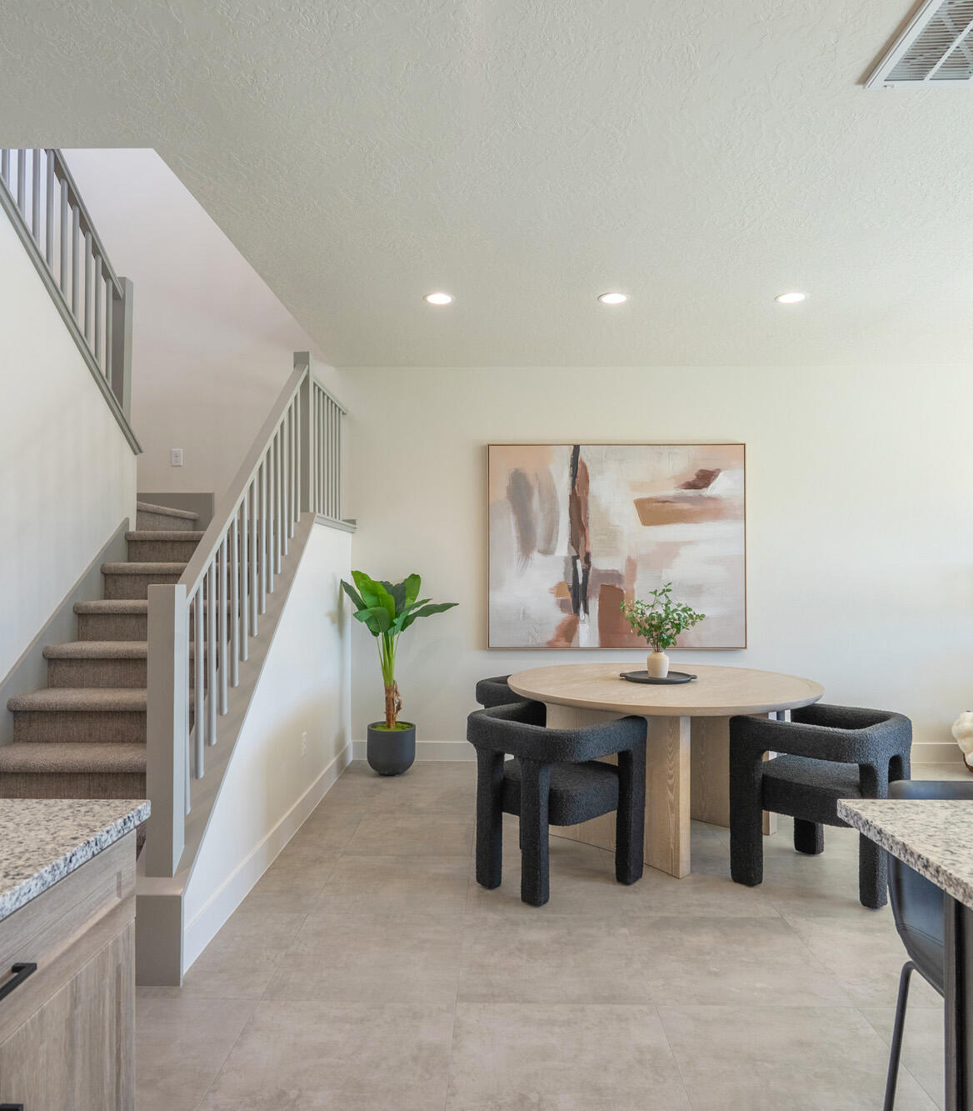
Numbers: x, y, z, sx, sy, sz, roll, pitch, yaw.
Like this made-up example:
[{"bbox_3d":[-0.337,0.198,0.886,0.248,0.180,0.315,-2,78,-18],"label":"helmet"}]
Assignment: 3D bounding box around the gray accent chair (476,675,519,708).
[{"bbox_3d":[0.297,1.063,4.383,0.620,0.710,0.560,1,-2,-44],"label":"gray accent chair"}]

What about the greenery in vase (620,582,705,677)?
[{"bbox_3d":[0.927,0.395,3.906,0.450,0.505,0.420,0,-1,1],"label":"greenery in vase"}]

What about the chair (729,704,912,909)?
[{"bbox_3d":[1.470,1.035,3.191,0.620,0.710,0.560,1,-2,-44],"label":"chair"}]

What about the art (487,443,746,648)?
[{"bbox_3d":[0.907,-0.063,5.152,1.785,1.425,0.045,0,-1,1],"label":"art"}]

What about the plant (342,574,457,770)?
[{"bbox_3d":[-0.570,0.770,4.835,0.740,1.340,0.620,0,-1,1],"label":"plant"}]

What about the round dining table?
[{"bbox_3d":[0.886,1.025,3.789,1.512,0.762,1.512,0,-1,0],"label":"round dining table"}]

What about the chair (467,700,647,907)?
[{"bbox_3d":[0.282,1.052,3.228,0.620,0.685,0.560,-1,-2,43],"label":"chair"}]

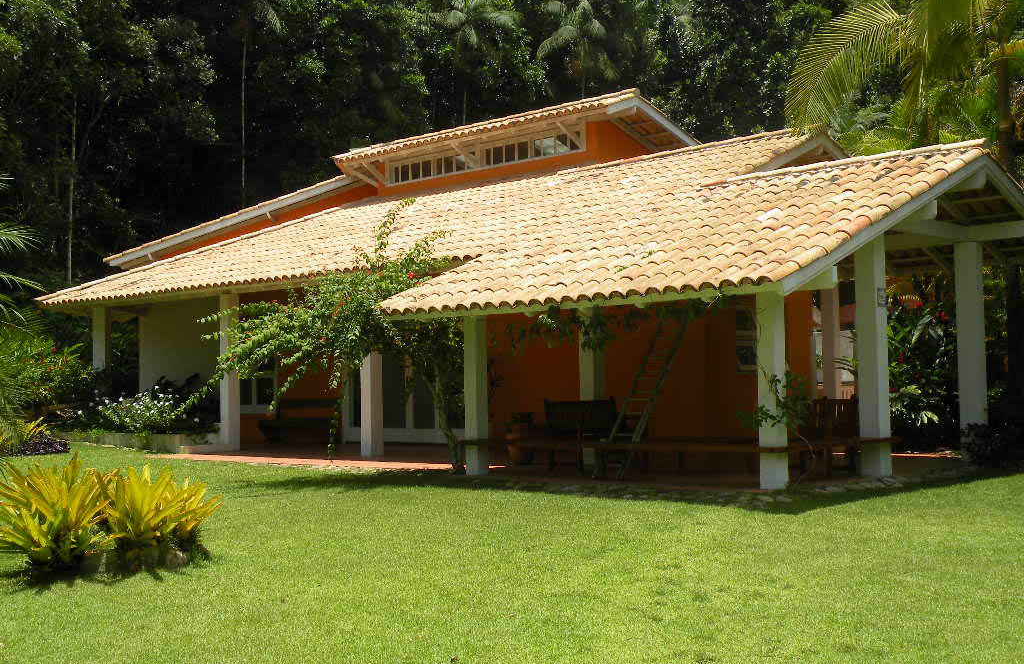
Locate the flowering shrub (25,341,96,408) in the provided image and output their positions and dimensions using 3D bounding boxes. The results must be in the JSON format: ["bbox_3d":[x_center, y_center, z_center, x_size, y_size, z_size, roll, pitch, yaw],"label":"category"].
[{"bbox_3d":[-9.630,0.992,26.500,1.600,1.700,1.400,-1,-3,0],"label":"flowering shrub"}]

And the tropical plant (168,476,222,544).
[{"bbox_3d":[-2.373,1.322,9.200,0.470,0.500,0.450,-1,-3,0],"label":"tropical plant"}]

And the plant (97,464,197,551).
[{"bbox_3d":[-2.655,1.279,9.000,0.710,0.620,0.650,-1,-3,0],"label":"plant"}]

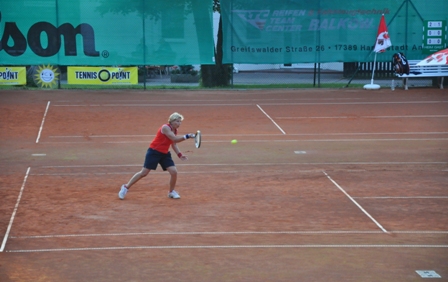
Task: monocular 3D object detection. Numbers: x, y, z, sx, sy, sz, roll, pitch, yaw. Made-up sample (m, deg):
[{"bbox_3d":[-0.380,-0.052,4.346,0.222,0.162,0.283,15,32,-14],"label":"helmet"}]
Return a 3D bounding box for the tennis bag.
[{"bbox_3d":[5.131,-2.234,56.500,0.460,0.620,0.340,-1,6,-4],"label":"tennis bag"}]

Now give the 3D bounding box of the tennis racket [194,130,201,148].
[{"bbox_3d":[-0.442,-0.045,31.720,0.035,0.270,0.685,5,6,-13],"label":"tennis racket"}]

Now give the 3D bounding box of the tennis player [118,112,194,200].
[{"bbox_3d":[-1.112,0.247,32.170,1.100,1.430,0.660,2,6,18],"label":"tennis player"}]

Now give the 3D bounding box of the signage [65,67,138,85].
[{"bbox_3d":[-3.526,-1.900,56.800,2.050,0.510,0.020,-1,6,-4],"label":"signage"}]

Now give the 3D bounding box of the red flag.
[{"bbox_3d":[4.621,-3.128,56.700,0.500,1.070,0.320,-1,6,-4],"label":"red flag"}]

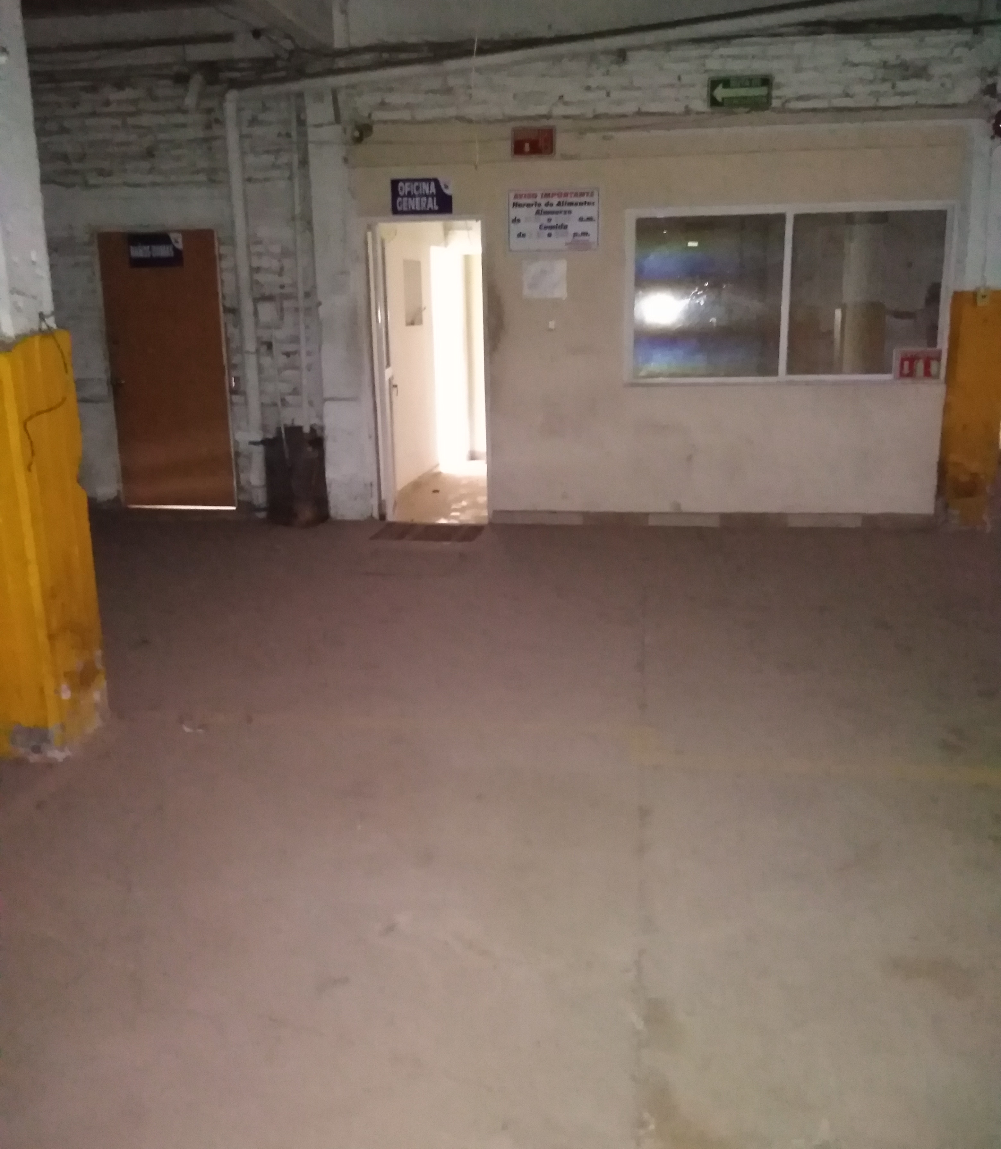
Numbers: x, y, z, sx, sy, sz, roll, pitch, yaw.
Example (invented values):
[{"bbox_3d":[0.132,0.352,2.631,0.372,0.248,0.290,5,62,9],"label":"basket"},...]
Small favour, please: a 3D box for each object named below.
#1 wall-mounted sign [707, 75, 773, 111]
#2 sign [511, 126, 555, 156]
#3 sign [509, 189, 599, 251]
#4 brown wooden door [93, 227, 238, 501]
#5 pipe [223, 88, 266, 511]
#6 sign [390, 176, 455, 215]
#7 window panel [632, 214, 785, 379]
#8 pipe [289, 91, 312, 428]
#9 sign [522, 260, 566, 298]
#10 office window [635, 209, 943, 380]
[{"bbox_3d":[1.557,-3.121,6.499,0.402,0.193,0.020,1,12,6],"label":"wall-mounted sign"},{"bbox_3d":[0.221,-2.888,6.688,0.293,0.179,0.030,1,12,6],"label":"sign"},{"bbox_3d":[0.362,-2.399,6.785,0.602,0.398,0.020,1,12,6],"label":"sign"},{"bbox_3d":[-2.609,-1.588,7.901,0.938,2.117,0.050,1,12,6],"label":"brown wooden door"},{"bbox_3d":[-1.900,-1.968,7.490,0.100,3.072,0.100,1,12,6],"label":"pipe"},{"bbox_3d":[-0.533,-2.581,6.840,0.421,0.231,0.020,1,12,6],"label":"sign"},{"bbox_3d":[1.406,-1.883,6.823,1.042,1.097,0.050,1,12,6],"label":"window panel"},{"bbox_3d":[-1.452,-2.233,7.282,0.050,2.366,0.050,1,12,6],"label":"pipe"},{"bbox_3d":[0.310,-2.023,6.878,0.299,0.253,0.010,1,12,6],"label":"sign"},{"bbox_3d":[1.923,-1.880,6.773,2.099,1.131,0.080,1,12,6],"label":"office window"}]

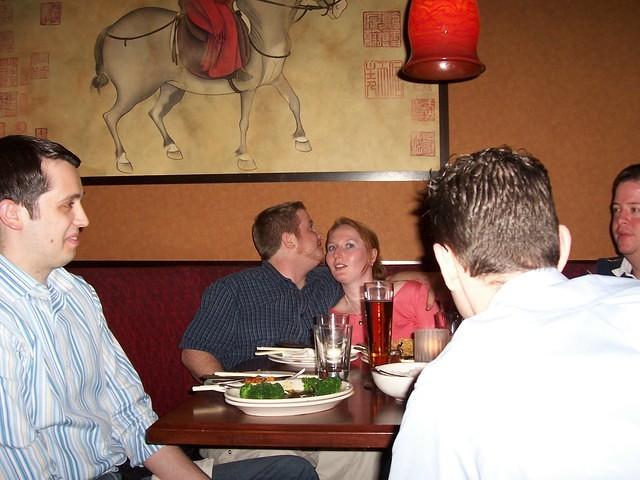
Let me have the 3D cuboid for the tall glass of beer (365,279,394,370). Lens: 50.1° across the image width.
[{"bbox_3d":[0.161,0.226,1.855,0.081,0.224,0.081,-1,1,0],"label":"tall glass of beer"}]

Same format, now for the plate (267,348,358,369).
[{"bbox_3d":[-0.020,0.326,1.860,0.250,0.026,0.250,-1,1,0],"label":"plate"}]

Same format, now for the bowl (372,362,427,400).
[{"bbox_3d":[0.198,0.316,1.505,0.168,0.062,0.168,-1,1,0],"label":"bowl"}]

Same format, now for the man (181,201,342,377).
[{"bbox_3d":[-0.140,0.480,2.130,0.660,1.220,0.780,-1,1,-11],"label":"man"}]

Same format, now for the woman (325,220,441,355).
[{"bbox_3d":[0.180,0.505,2.120,0.500,1.160,0.750,0,1,3],"label":"woman"}]

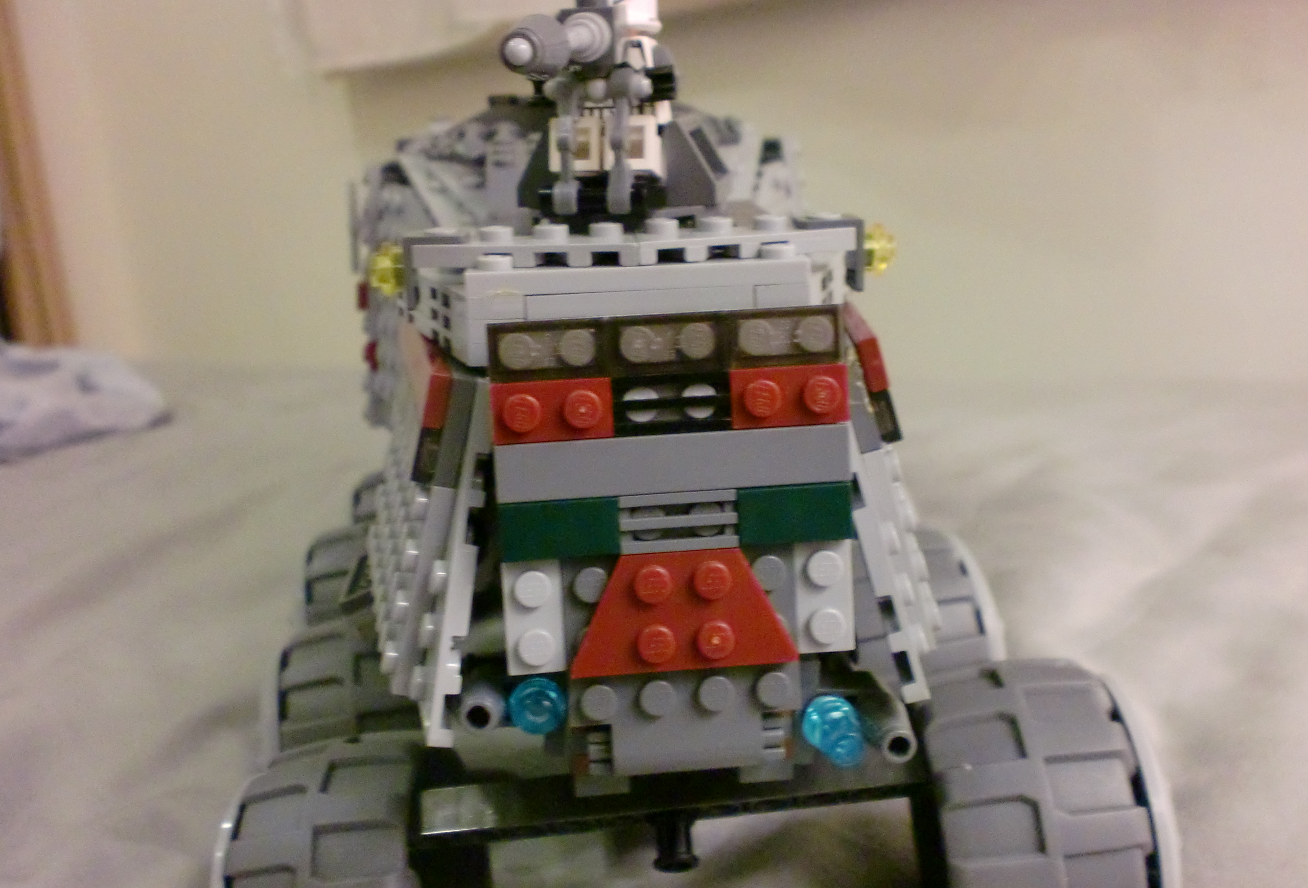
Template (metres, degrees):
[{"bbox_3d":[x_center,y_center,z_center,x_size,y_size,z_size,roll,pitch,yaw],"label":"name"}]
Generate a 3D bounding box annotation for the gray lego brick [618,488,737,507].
[{"bbox_3d":[0.003,0.007,0.180,0.016,0.002,0.003,-4,7,-4],"label":"gray lego brick"}]

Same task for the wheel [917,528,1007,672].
[{"bbox_3d":[0.050,0.047,0.283,0.033,0.053,0.053,-3,12,-4],"label":"wheel"}]

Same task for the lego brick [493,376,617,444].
[{"bbox_3d":[-0.013,-0.004,0.177,0.016,0.008,0.005,-4,7,-4],"label":"lego brick"}]

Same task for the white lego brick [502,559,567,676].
[{"bbox_3d":[-0.016,0.023,0.181,0.008,0.016,0.005,-4,7,-4],"label":"white lego brick"}]

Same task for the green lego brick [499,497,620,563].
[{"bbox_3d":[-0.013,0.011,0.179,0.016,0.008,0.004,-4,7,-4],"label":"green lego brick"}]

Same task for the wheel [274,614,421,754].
[{"bbox_3d":[-0.059,0.064,0.279,0.030,0.054,0.054,-8,15,-7],"label":"wheel"}]

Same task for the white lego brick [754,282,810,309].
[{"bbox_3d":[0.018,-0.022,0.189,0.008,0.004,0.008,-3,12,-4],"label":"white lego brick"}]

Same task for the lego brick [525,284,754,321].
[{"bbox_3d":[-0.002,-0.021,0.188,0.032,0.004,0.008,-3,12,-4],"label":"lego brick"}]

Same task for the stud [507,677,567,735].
[{"bbox_3d":[-0.016,0.036,0.182,0.008,0.008,0.005,-3,-3,-5],"label":"stud"}]

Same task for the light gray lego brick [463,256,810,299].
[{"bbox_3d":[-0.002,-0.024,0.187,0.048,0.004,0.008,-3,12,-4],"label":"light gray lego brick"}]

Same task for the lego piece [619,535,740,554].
[{"bbox_3d":[0.003,0.014,0.181,0.016,0.002,0.003,-4,7,-4],"label":"lego piece"}]

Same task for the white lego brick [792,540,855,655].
[{"bbox_3d":[0.024,0.021,0.184,0.008,0.016,0.005,-4,7,-4],"label":"white lego brick"}]

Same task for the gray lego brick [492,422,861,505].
[{"bbox_3d":[0.003,0.003,0.179,0.048,0.008,0.003,-3,4,-5],"label":"gray lego brick"}]

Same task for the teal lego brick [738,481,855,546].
[{"bbox_3d":[0.019,0.009,0.181,0.016,0.008,0.003,-3,4,-5],"label":"teal lego brick"}]

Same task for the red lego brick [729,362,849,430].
[{"bbox_3d":[0.018,-0.006,0.179,0.016,0.008,0.005,-4,7,-4],"label":"red lego brick"}]

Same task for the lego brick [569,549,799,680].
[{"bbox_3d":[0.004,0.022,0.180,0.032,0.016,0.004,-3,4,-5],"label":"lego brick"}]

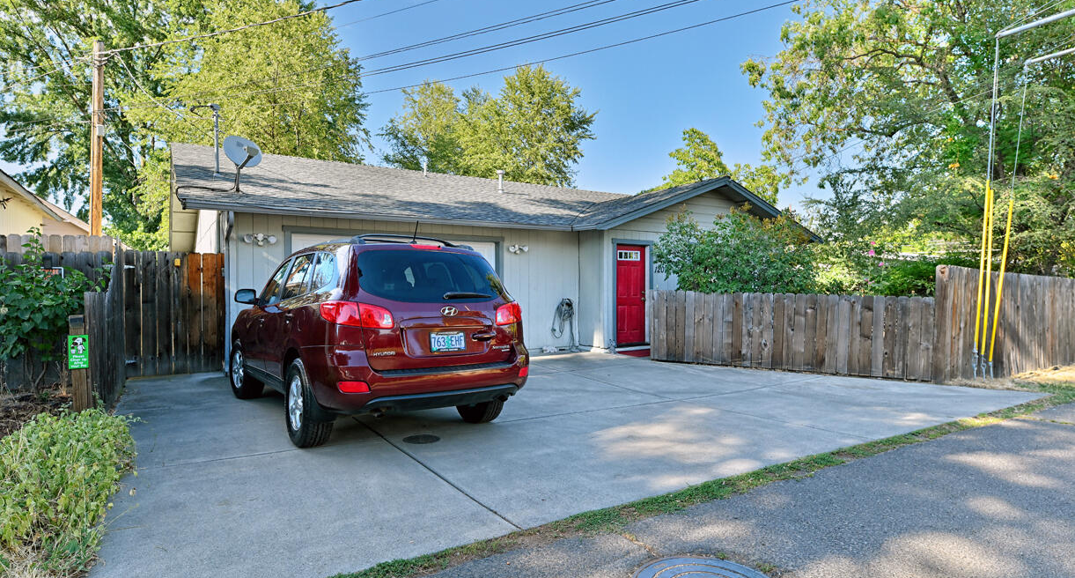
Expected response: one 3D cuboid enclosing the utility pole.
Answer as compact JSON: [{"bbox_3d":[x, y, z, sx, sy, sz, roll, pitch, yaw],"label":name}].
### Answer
[{"bbox_3d":[-11.346,-2.558,14.472,0.300,7.440,0.300,1,1,-38],"label":"utility pole"}]

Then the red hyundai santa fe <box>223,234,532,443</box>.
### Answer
[{"bbox_3d":[-2.054,0.452,6.310,1.890,1.770,4.680,-1,1,-36],"label":"red hyundai santa fe"}]

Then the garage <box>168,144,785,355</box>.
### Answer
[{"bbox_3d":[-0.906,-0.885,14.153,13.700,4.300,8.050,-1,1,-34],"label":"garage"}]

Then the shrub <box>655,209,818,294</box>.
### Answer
[{"bbox_3d":[4.067,-0.167,11.699,3.000,2.980,2.500,-1,1,-34],"label":"shrub"}]

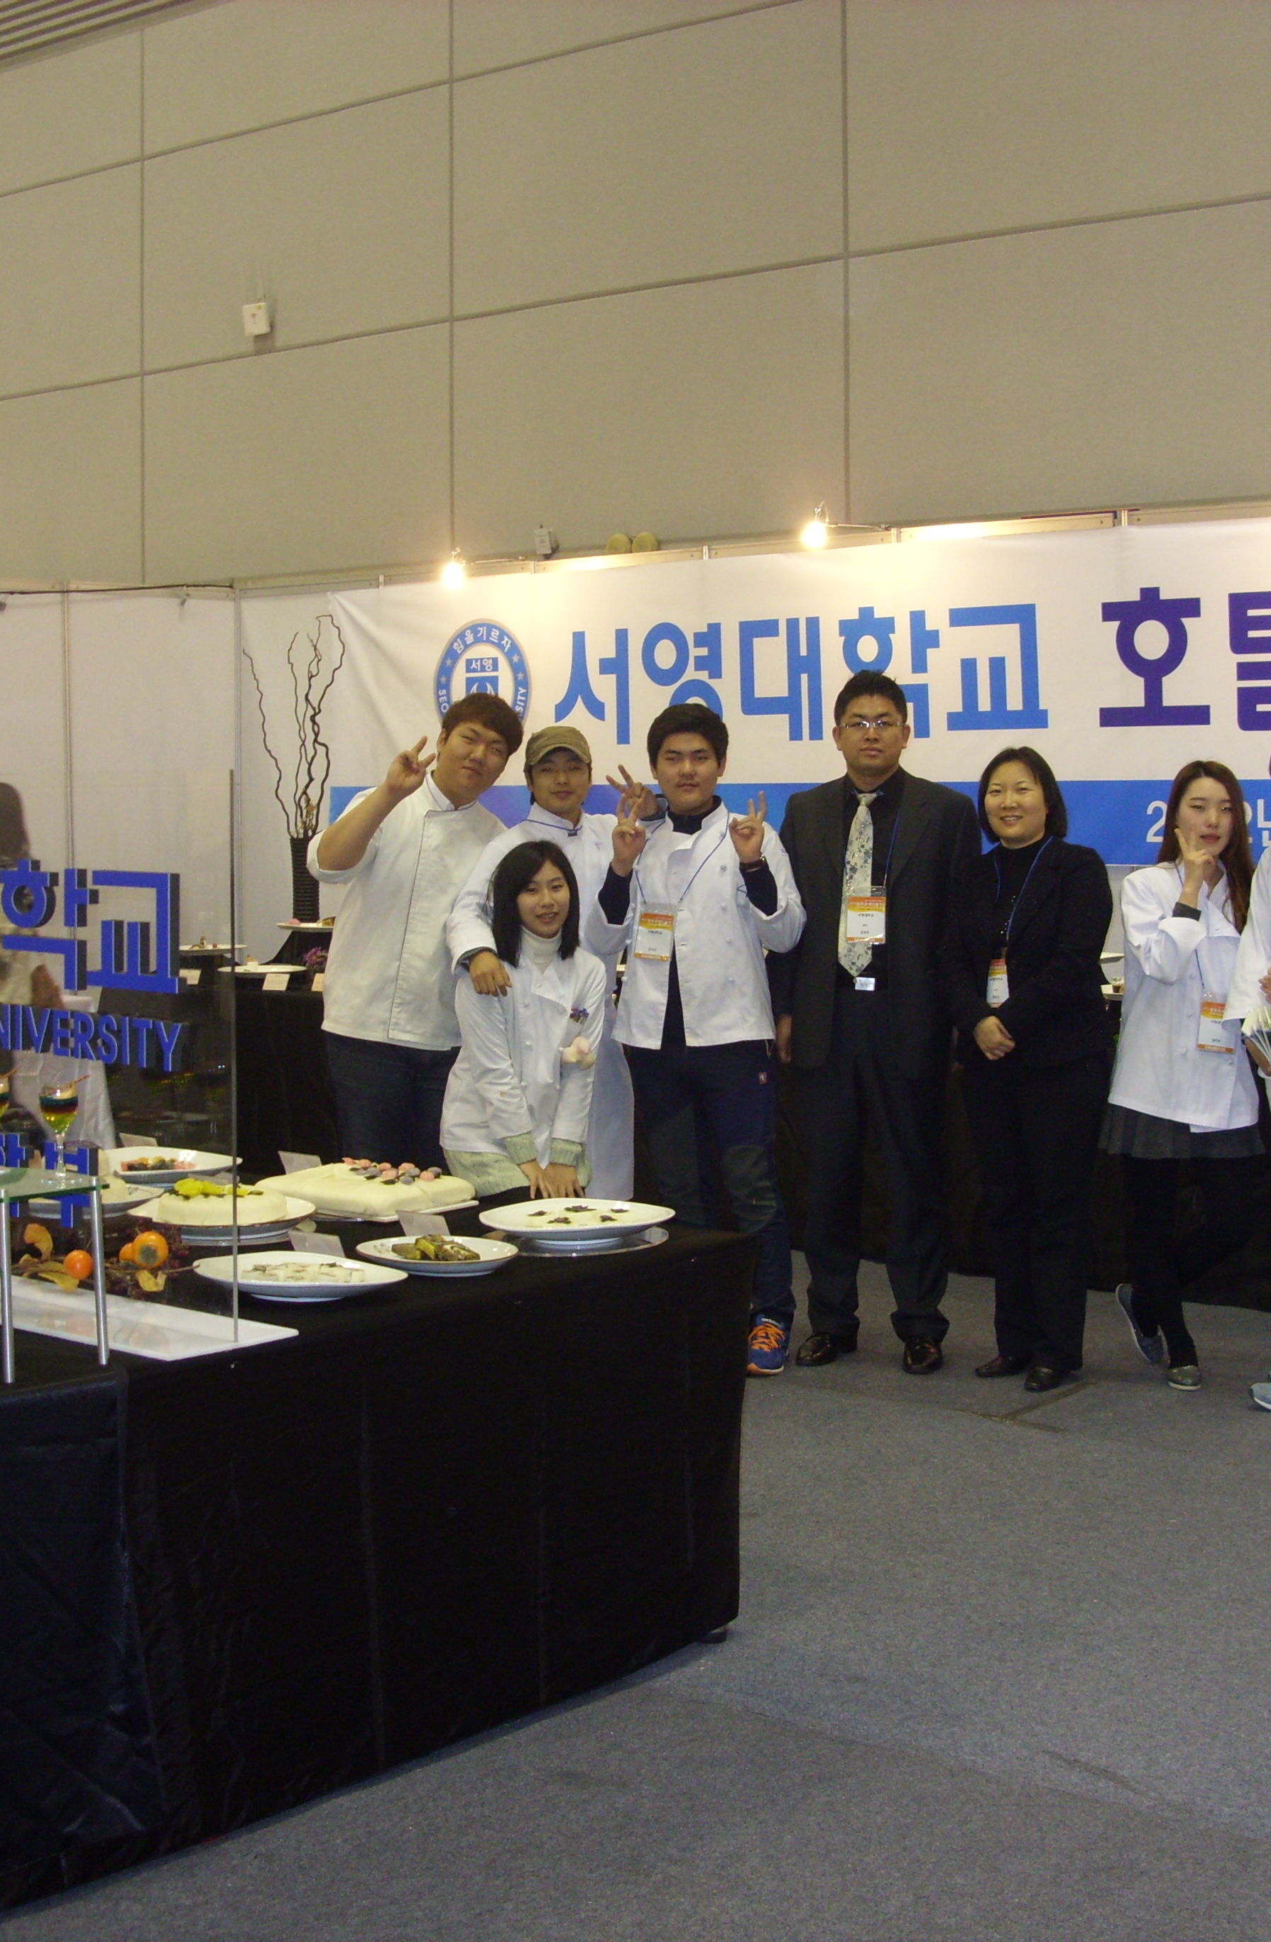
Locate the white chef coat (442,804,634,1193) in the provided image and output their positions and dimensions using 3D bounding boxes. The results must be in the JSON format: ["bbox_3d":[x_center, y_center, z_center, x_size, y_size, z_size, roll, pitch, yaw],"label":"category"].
[{"bbox_3d":[-0.257,0.095,7.600,0.540,1.070,0.380,-1,4,-5],"label":"white chef coat"}]

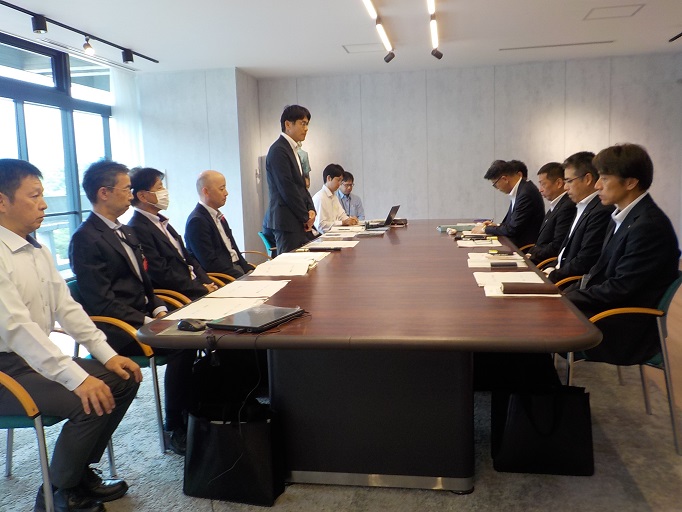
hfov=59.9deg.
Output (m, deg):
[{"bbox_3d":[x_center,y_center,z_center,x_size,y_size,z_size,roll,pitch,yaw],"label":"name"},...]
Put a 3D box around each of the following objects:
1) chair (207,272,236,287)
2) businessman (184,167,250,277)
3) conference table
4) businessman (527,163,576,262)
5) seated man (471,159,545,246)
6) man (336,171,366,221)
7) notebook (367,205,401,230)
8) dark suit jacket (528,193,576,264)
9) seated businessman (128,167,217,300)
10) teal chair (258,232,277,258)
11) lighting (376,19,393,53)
[{"bbox_3d":[-0.787,0.328,3.968,0.571,0.788,0.561,0,8,10],"label":"chair"},{"bbox_3d":[-0.732,0.052,4.121,0.729,1.290,0.512,0,8,10],"label":"businessman"},{"bbox_3d":[0.454,0.285,4.292,1.576,0.709,4.827,0,8,10],"label":"conference table"},{"bbox_3d":[1.376,-0.018,4.231,0.709,1.271,0.512,0,8,10],"label":"businessman"},{"bbox_3d":[1.408,-0.136,4.935,0.670,1.310,0.512,0,8,14],"label":"seated man"},{"bbox_3d":[0.130,-0.304,6.677,0.512,1.251,0.670,-6,9,-27],"label":"man"},{"bbox_3d":[0.397,-0.386,5.801,0.276,0.217,0.295,0,8,16],"label":"notebook"},{"bbox_3d":[1.498,-0.141,4.192,0.414,0.621,0.512,0,8,10],"label":"dark suit jacket"},{"bbox_3d":[-0.855,0.135,3.468,0.729,1.310,0.512,0,8,10],"label":"seated businessman"},{"bbox_3d":[-0.410,0.130,5.338,0.571,0.788,0.561,0,8,10],"label":"teal chair"},{"bbox_3d":[0.443,-2.142,5.827,0.069,0.069,1.182,0,8,10],"label":"lighting"}]

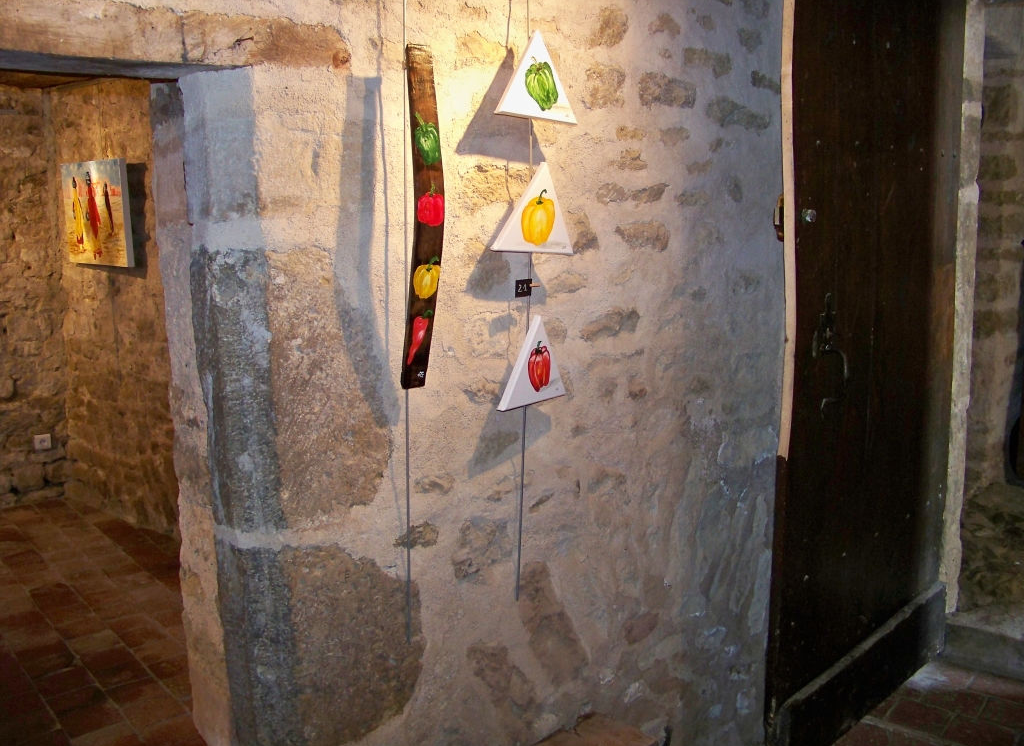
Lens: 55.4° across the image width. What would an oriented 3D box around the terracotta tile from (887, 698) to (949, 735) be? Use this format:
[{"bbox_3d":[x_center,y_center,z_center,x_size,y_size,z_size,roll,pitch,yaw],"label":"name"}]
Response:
[{"bbox_3d":[1.243,1.060,2.978,0.162,0.020,0.158,6,9,37],"label":"terracotta tile"}]

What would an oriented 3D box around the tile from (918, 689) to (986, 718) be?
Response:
[{"bbox_3d":[1.399,1.045,3.092,0.172,0.020,0.158,6,9,37],"label":"tile"}]

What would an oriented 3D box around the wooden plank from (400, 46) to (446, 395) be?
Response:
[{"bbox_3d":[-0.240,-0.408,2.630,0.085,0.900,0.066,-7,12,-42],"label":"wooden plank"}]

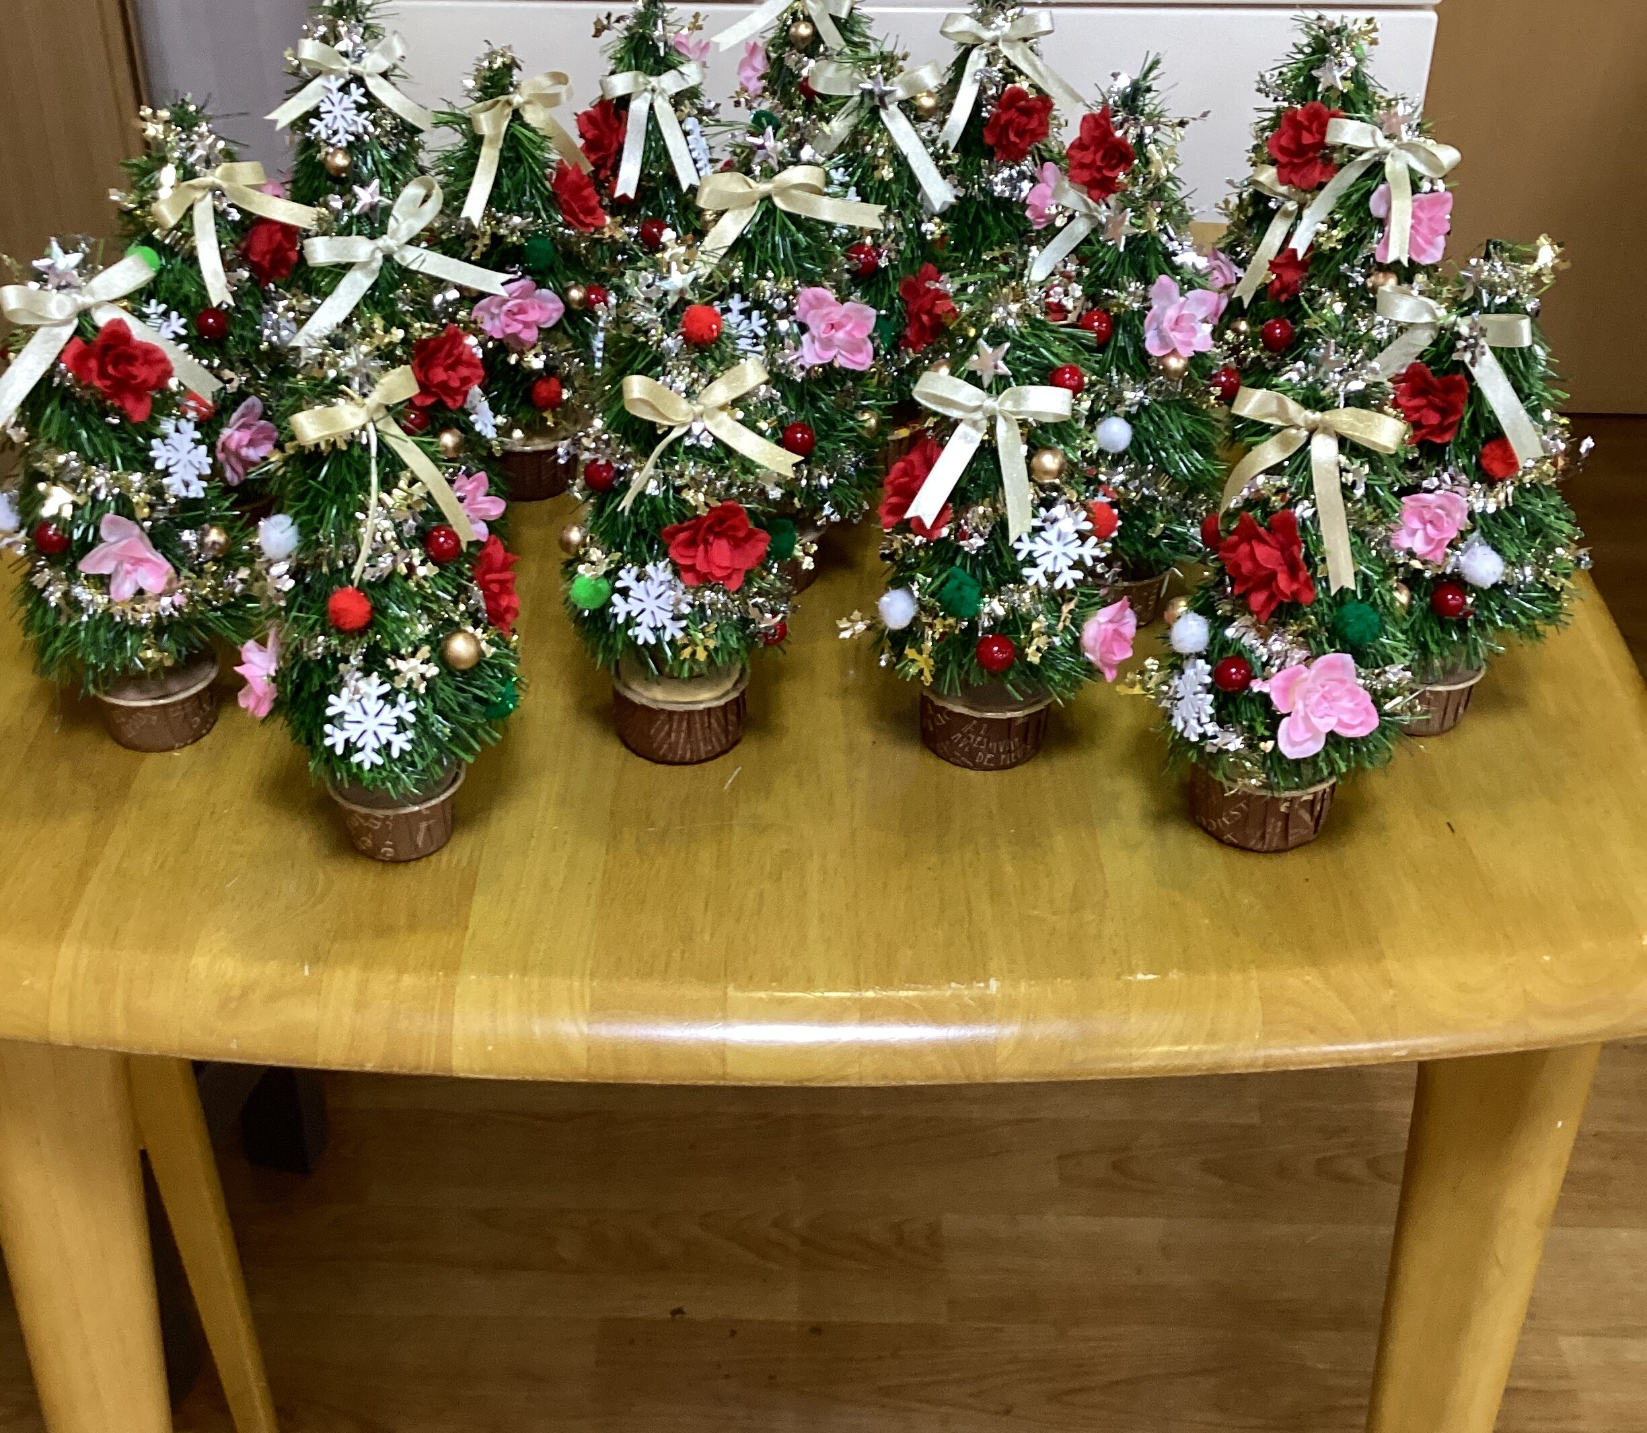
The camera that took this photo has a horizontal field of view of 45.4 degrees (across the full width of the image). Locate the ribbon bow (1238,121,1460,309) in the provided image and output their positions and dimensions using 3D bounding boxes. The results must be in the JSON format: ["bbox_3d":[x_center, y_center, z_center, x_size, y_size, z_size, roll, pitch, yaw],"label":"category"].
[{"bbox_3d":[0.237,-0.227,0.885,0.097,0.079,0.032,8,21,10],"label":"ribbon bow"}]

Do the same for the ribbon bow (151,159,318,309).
[{"bbox_3d":[-0.250,-0.205,0.835,0.070,0.062,0.028,-6,21,-10],"label":"ribbon bow"}]

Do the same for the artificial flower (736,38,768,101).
[{"bbox_3d":[-0.042,-0.386,1.171,0.019,0.036,0.034,5,33,-9],"label":"artificial flower"}]

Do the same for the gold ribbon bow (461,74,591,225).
[{"bbox_3d":[-0.130,-0.248,0.858,0.048,0.061,0.027,-14,26,-22],"label":"gold ribbon bow"}]

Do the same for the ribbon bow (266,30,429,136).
[{"bbox_3d":[-0.249,-0.334,1.036,0.084,0.053,0.024,1,24,-1],"label":"ribbon bow"}]

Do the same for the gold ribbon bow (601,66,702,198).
[{"bbox_3d":[-0.085,-0.290,0.975,0.050,0.063,0.023,-2,23,-4],"label":"gold ribbon bow"}]

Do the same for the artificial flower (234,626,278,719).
[{"bbox_3d":[-0.203,-0.015,0.705,0.020,0.035,0.037,13,32,-10],"label":"artificial flower"}]

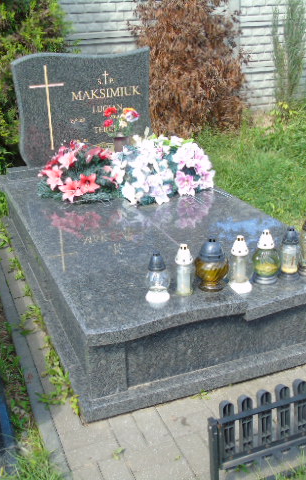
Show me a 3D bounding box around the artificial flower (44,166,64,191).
[{"bbox_3d":[-0.654,-0.405,3.527,0.130,0.150,0.110,7,23,17],"label":"artificial flower"}]

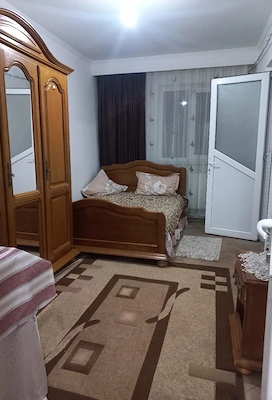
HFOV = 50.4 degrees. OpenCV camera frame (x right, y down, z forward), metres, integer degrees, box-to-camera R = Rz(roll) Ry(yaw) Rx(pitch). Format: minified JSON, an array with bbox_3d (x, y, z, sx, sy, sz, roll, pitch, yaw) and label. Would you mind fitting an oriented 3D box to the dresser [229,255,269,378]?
[{"bbox_3d":[0.759,0.646,1.654,0.390,0.542,0.480,3,11,14],"label":"dresser"}]

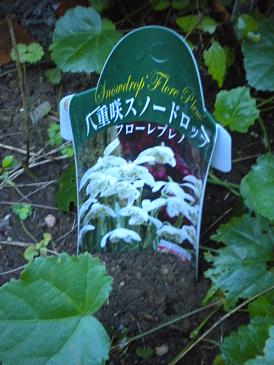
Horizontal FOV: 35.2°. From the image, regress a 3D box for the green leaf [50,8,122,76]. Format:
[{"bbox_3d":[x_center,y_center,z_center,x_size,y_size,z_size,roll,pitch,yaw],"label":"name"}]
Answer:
[{"bbox_3d":[-0.048,-0.131,0.400,0.064,0.015,0.064,8,82,-3],"label":"green leaf"}]

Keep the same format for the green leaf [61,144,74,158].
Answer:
[{"bbox_3d":[-0.054,-0.024,0.335,0.011,0.003,0.012,-1,72,-6],"label":"green leaf"}]

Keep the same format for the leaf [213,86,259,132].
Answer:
[{"bbox_3d":[0.071,-0.053,0.315,0.029,0.010,0.032,0,72,0],"label":"leaf"}]

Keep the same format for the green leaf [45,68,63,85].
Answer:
[{"bbox_3d":[-0.077,-0.098,0.400,0.016,0.003,0.016,0,83,-7],"label":"green leaf"}]

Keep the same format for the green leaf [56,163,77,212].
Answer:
[{"bbox_3d":[-0.047,0.004,0.310,0.019,0.009,0.035,0,82,0],"label":"green leaf"}]

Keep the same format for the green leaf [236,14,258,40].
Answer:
[{"bbox_3d":[0.107,-0.150,0.420,0.020,0.008,0.026,0,86,9],"label":"green leaf"}]

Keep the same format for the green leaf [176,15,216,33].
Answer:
[{"bbox_3d":[0.056,-0.150,0.410,0.036,0.009,0.017,0,60,0],"label":"green leaf"}]

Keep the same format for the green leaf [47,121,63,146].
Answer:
[{"bbox_3d":[-0.066,-0.038,0.345,0.010,0.007,0.018,0,65,0],"label":"green leaf"}]

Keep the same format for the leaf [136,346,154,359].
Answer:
[{"bbox_3d":[0.005,0.096,0.245,0.010,0.002,0.008,0,56,1],"label":"leaf"}]

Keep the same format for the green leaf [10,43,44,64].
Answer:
[{"bbox_3d":[-0.097,-0.115,0.385,0.026,0.006,0.022,0,56,0],"label":"green leaf"}]

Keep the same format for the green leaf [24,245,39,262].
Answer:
[{"bbox_3d":[-0.070,0.047,0.285,0.009,0.003,0.012,14,67,-3],"label":"green leaf"}]

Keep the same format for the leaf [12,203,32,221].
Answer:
[{"bbox_3d":[-0.079,0.020,0.300,0.011,0.007,0.010,0,58,0],"label":"leaf"}]

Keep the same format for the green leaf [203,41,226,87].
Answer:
[{"bbox_3d":[0.068,-0.105,0.380,0.020,0.006,0.042,-7,91,8],"label":"green leaf"}]

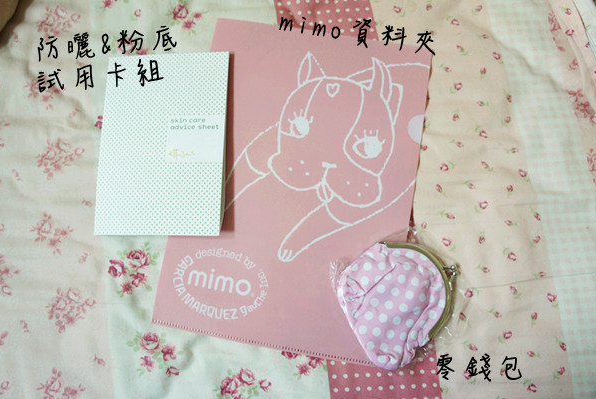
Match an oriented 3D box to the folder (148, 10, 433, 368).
[{"bbox_3d":[0.001,-0.019,0.432,0.220,0.003,0.310,9,81,4],"label":"folder"}]

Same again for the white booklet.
[{"bbox_3d":[-0.130,-0.055,0.440,0.124,0.008,0.181,0,80,6],"label":"white booklet"}]

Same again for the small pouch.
[{"bbox_3d":[0.095,0.086,0.396,0.110,0.026,0.105,-23,80,-2],"label":"small pouch"}]

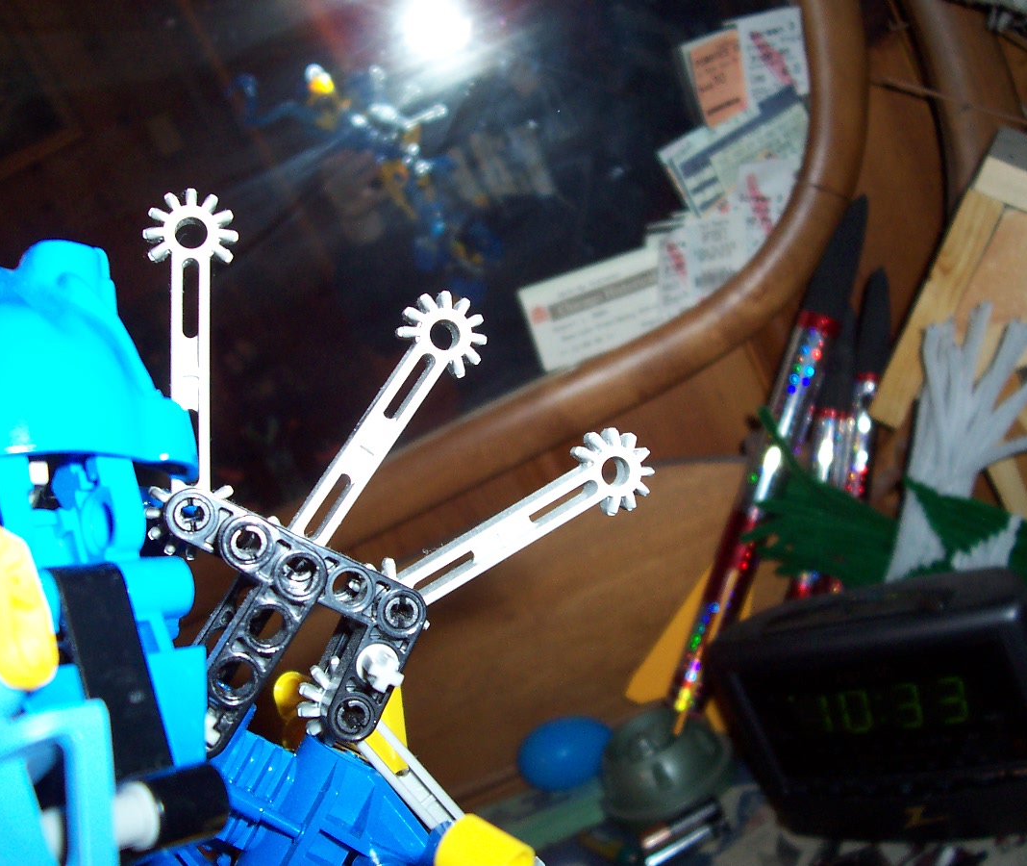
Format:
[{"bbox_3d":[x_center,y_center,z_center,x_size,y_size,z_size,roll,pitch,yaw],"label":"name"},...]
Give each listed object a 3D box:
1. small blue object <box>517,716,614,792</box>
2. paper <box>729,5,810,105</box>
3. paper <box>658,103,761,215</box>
[{"bbox_3d":[0.033,0.196,0.755,0.060,0.045,0.045,-21,18,2],"label":"small blue object"},{"bbox_3d":[0.142,-0.206,0.677,0.038,0.052,0.002,-16,18,0],"label":"paper"},{"bbox_3d":[0.120,-0.154,0.692,0.064,0.046,0.002,-34,17,6],"label":"paper"}]

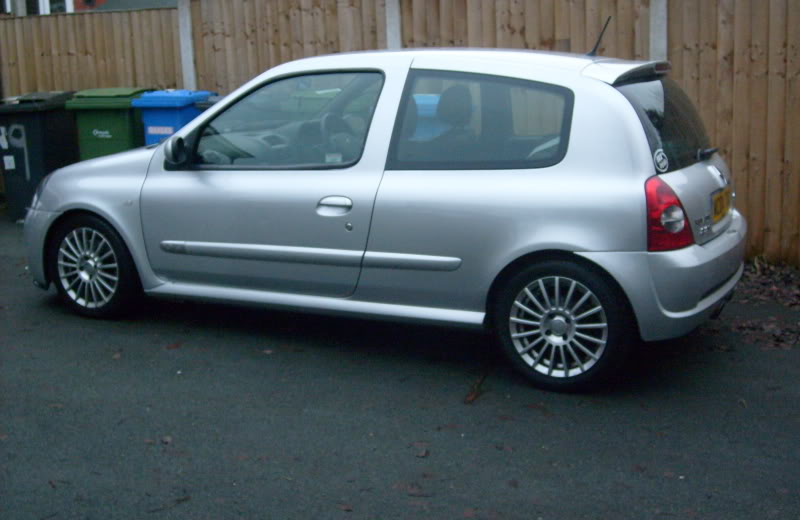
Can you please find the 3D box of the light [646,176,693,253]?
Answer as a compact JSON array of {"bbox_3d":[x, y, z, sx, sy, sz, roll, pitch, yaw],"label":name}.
[{"bbox_3d":[1.045,-0.180,3.852,0.170,0.280,0.210,6,12,26],"label":"light"}]

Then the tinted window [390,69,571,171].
[{"bbox_3d":[0.326,-0.583,4.115,0.773,0.447,0.050,4,-8,24],"label":"tinted window"}]

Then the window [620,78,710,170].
[{"bbox_3d":[1.221,-0.622,4.418,0.090,0.420,1.190,-25,-2,28],"label":"window"}]

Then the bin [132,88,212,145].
[{"bbox_3d":[-1.925,-0.925,8.620,0.510,1.060,0.600,2,11,18],"label":"bin"}]

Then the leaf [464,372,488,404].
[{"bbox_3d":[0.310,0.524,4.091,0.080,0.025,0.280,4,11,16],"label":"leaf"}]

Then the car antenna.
[{"bbox_3d":[0.906,-1.010,4.503,0.025,0.200,0.025,35,23,17],"label":"car antenna"}]

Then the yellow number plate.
[{"bbox_3d":[1.423,-0.249,4.387,0.020,0.113,0.520,2,10,26],"label":"yellow number plate"}]

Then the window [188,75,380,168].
[{"bbox_3d":[-0.524,-0.631,4.522,0.971,0.420,0.060,3,-8,27],"label":"window"}]

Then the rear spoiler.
[{"bbox_3d":[1.071,-0.839,4.452,0.240,0.110,1.130,6,12,26],"label":"rear spoiler"}]

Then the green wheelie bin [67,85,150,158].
[{"bbox_3d":[-2.455,-0.930,8.600,0.555,1.070,0.680,-1,10,1],"label":"green wheelie bin"}]

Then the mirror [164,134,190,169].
[{"bbox_3d":[-1.027,-0.504,4.595,0.090,0.145,0.180,4,11,18],"label":"mirror"}]

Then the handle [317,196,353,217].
[{"bbox_3d":[-0.285,-0.233,4.332,0.183,0.090,0.050,6,12,26],"label":"handle"}]

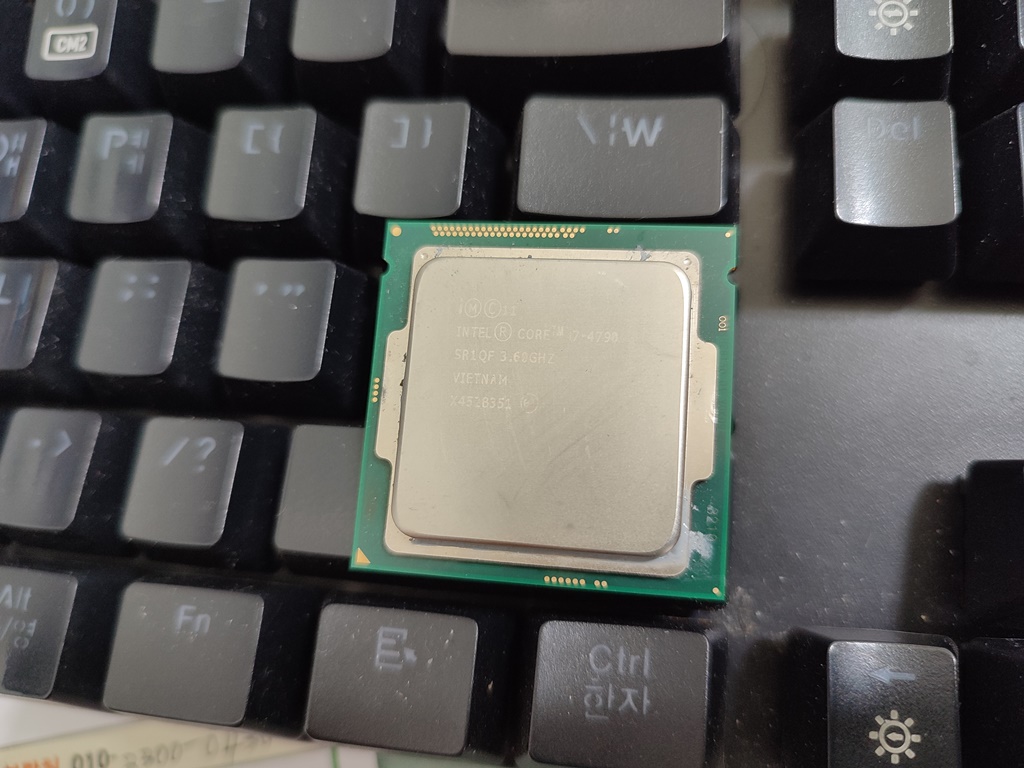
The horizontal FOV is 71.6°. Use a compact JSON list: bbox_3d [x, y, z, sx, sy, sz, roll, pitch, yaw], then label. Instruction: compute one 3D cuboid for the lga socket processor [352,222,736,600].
[{"bbox_3d":[0.003,0.001,0.072,0.037,0.004,0.037,3,80,10],"label":"lga socket processor"}]

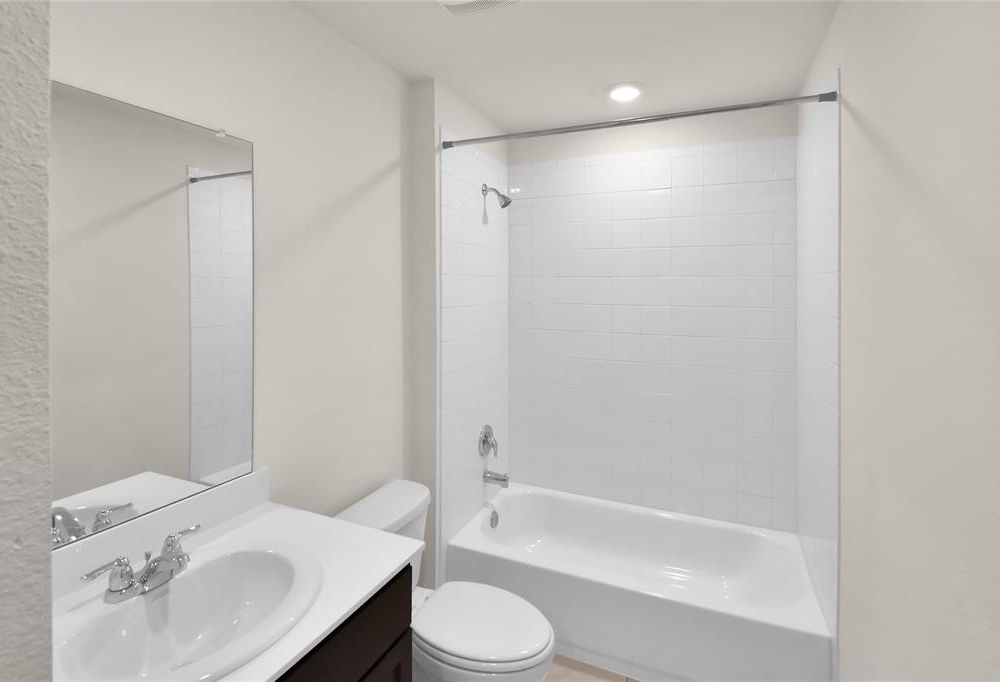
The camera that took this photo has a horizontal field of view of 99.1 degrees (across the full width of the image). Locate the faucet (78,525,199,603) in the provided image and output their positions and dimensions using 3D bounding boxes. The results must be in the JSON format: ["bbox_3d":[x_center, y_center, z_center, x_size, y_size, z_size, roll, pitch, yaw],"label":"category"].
[{"bbox_3d":[-0.770,0.515,0.972,0.155,0.095,0.235,1,4,23],"label":"faucet"}]

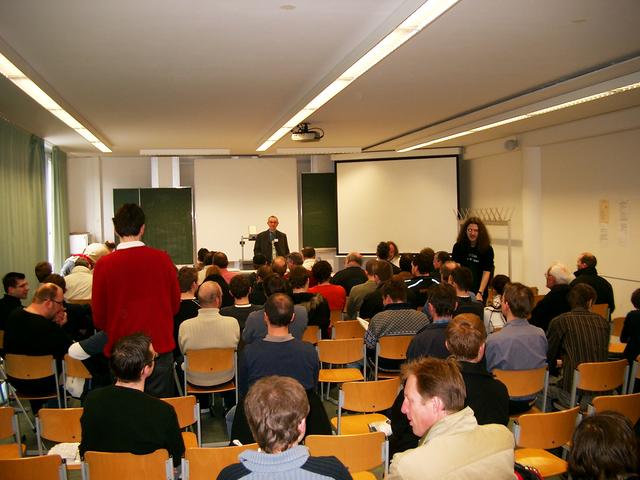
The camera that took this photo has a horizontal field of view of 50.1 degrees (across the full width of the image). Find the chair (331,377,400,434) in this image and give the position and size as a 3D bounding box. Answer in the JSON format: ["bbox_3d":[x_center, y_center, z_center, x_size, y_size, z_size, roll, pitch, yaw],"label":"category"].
[{"bbox_3d":[0.258,1.235,4.325,0.430,0.805,0.500,-2,3,-14],"label":"chair"}]

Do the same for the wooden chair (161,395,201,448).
[{"bbox_3d":[-0.924,1.275,4.023,0.430,0.805,0.500,-2,3,-14],"label":"wooden chair"}]

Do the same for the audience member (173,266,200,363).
[{"bbox_3d":[-1.169,0.927,6.436,0.500,1.340,0.800,-2,3,-11],"label":"audience member"}]

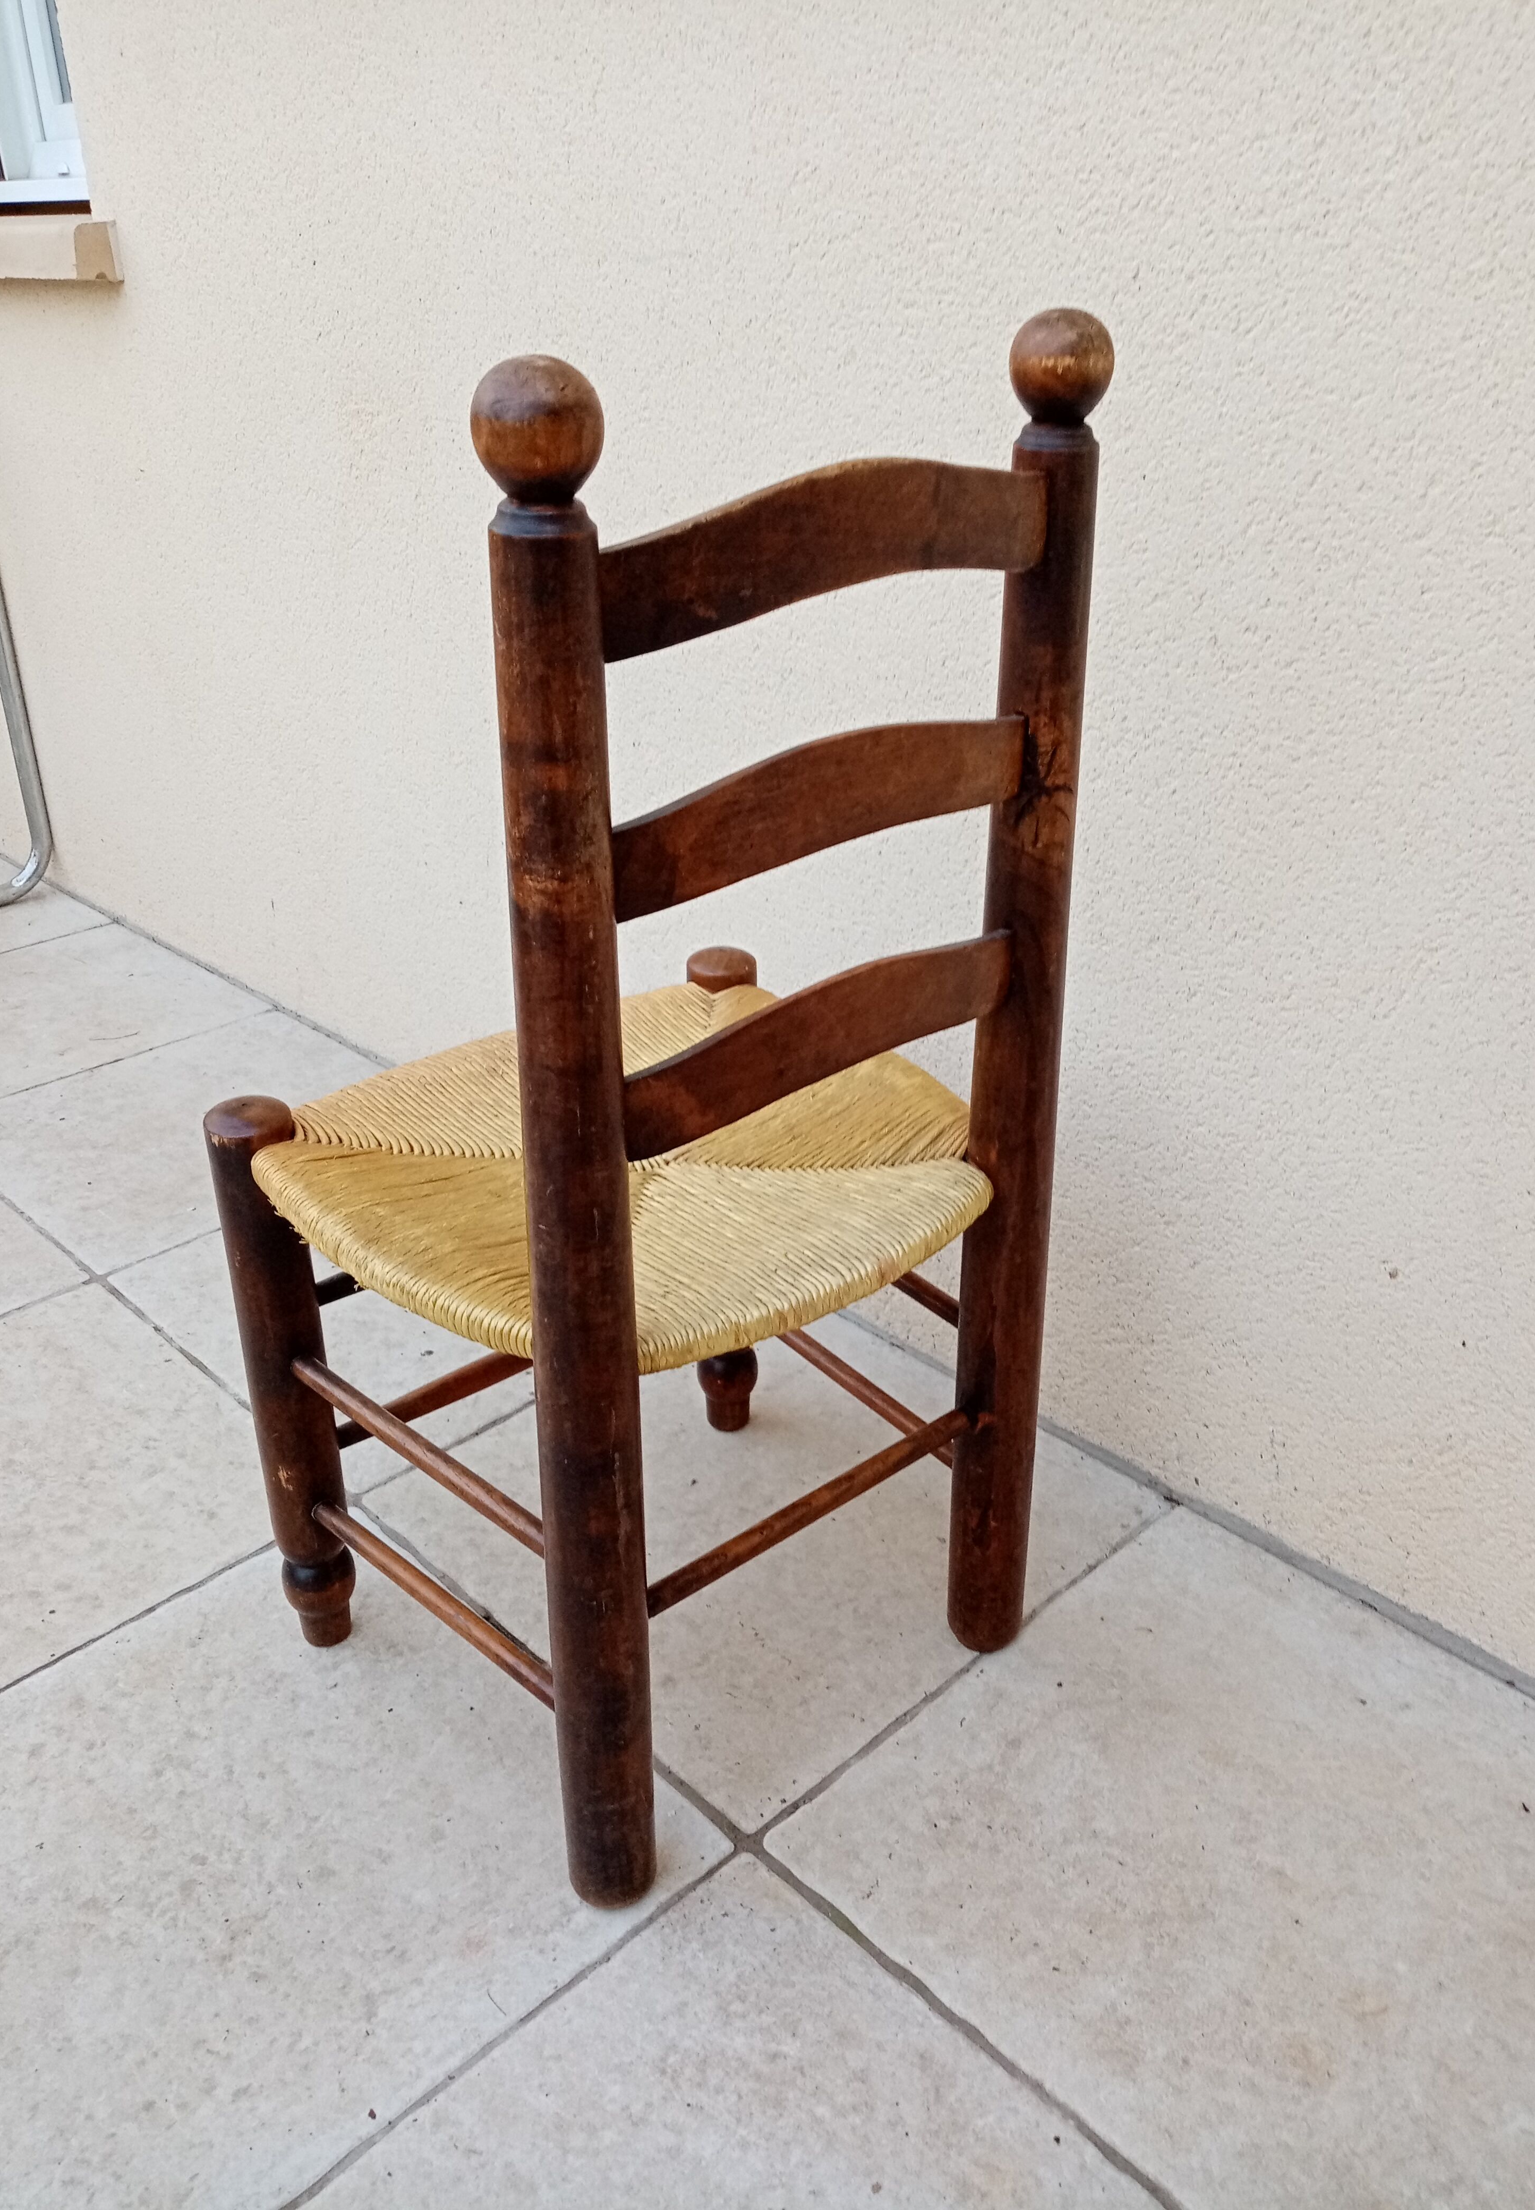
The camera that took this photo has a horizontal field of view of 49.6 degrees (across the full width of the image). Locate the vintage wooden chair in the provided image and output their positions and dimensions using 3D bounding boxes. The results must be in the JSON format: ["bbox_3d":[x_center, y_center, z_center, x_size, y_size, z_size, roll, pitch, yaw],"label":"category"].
[{"bbox_3d":[-0.071,-0.006,0.986,0.425,0.841,0.356,-22,34,-36],"label":"vintage wooden chair"}]

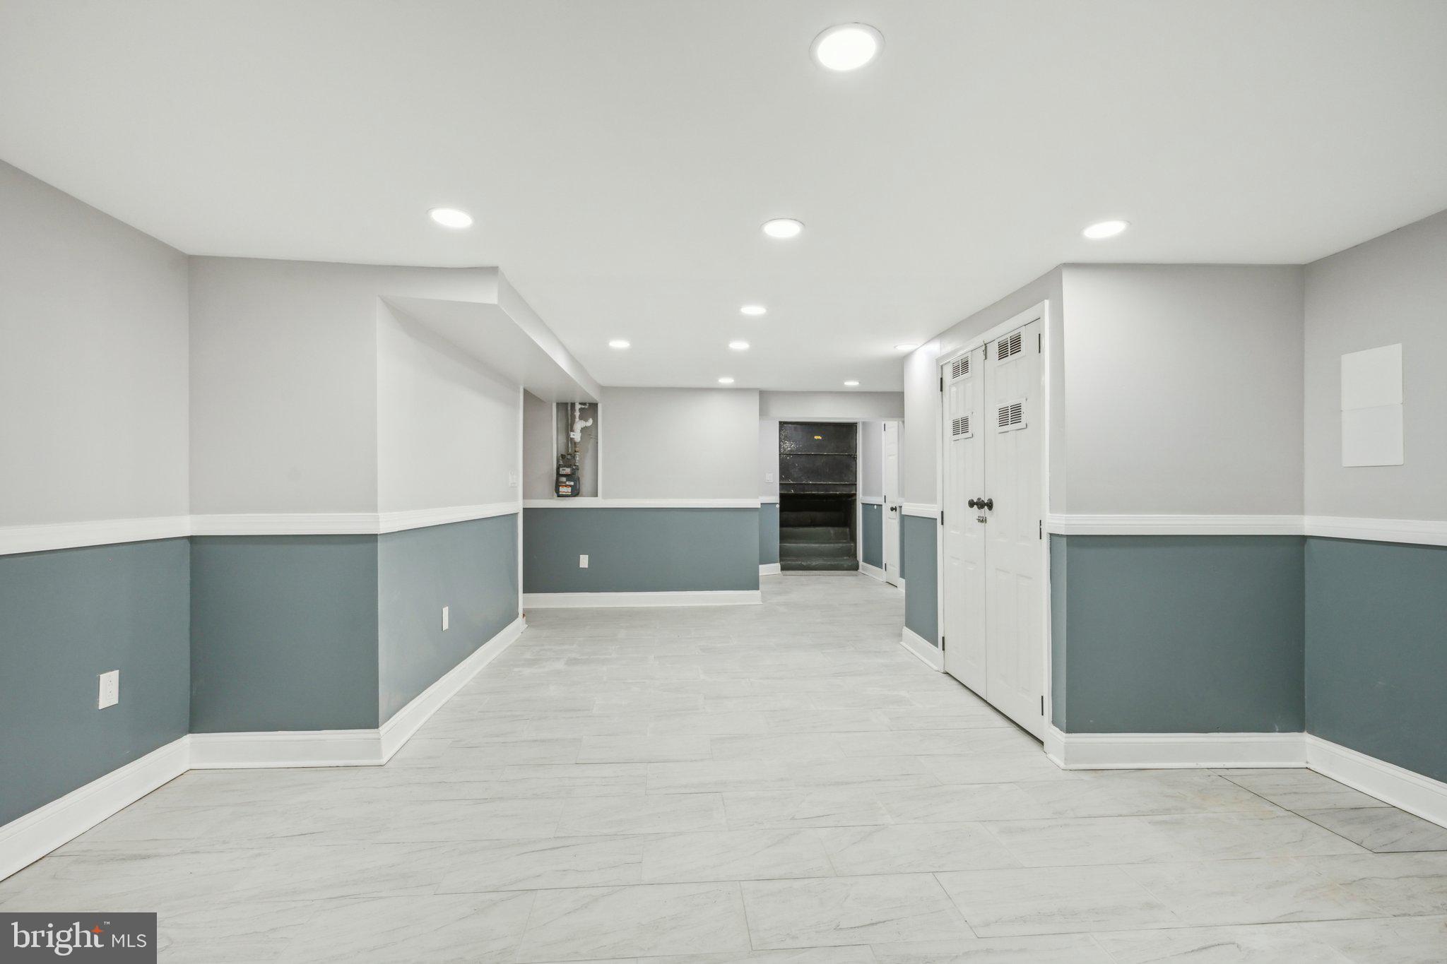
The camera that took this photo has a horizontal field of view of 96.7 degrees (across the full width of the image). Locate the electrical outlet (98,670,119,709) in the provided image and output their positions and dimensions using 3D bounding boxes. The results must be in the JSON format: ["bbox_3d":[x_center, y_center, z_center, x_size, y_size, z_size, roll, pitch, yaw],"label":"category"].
[{"bbox_3d":[-2.255,0.764,2.360,0.010,0.123,0.080,0,-1,-6],"label":"electrical outlet"}]

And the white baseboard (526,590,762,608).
[{"bbox_3d":[-0.800,1.180,6.490,2.390,0.150,0.020,0,-1,-4],"label":"white baseboard"}]

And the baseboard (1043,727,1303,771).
[{"bbox_3d":[2.015,1.178,2.875,1.090,0.152,0.150,0,-1,-2],"label":"baseboard"}]

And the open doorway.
[{"bbox_3d":[1.325,0.205,9.030,1.090,2.090,0.140,0,-1,-3],"label":"open doorway"}]

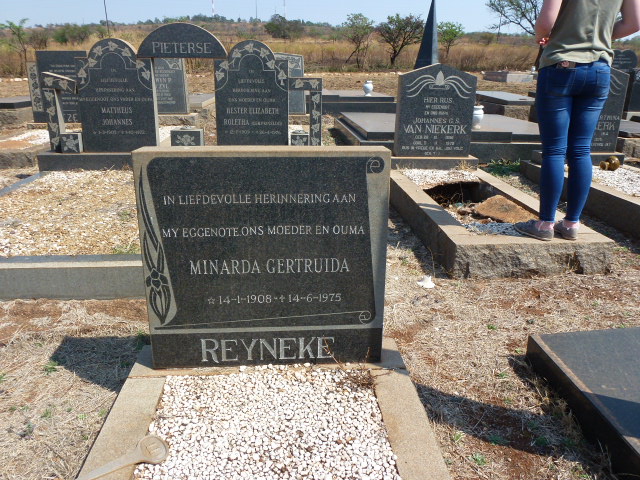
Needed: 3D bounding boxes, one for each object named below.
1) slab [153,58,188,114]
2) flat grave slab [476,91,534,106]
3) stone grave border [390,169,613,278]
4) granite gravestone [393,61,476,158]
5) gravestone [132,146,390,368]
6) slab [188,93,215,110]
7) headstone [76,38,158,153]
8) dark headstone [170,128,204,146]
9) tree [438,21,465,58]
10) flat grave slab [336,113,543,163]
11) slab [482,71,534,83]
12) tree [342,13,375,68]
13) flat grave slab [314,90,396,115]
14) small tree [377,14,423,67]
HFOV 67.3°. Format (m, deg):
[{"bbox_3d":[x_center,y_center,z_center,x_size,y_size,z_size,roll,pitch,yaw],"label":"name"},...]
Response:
[{"bbox_3d":[-2.391,-2.341,7.226,0.760,0.860,0.120,0,18,-2],"label":"slab"},{"bbox_3d":[3.906,-2.885,9.846,0.920,0.080,2.000,0,21,-2],"label":"flat grave slab"},{"bbox_3d":[1.149,-0.233,3.699,0.905,0.205,1.970,-1,21,-5],"label":"stone grave border"},{"bbox_3d":[1.052,-1.192,4.445,0.700,0.830,0.110,-1,18,-4],"label":"granite gravestone"},{"bbox_3d":[-0.175,0.068,1.561,0.760,0.700,0.120,-1,17,-3],"label":"gravestone"},{"bbox_3d":[-2.961,-2.924,10.450,1.150,0.300,2.195,-1,21,-4],"label":"slab"},{"bbox_3d":[-1.895,-1.320,4.453,0.700,0.996,0.115,-1,18,-4],"label":"headstone"},{"bbox_3d":[-1.271,-0.956,4.622,0.271,0.203,0.160,-1,21,-4],"label":"dark headstone"},{"bbox_3d":[11.919,-18.000,43.487,2.313,3.297,2.188,-1,21,-4],"label":"tree"},{"bbox_3d":[1.630,-1.511,6.846,2.494,0.355,2.306,-1,21,-4],"label":"flat grave slab"},{"bbox_3d":[7.710,-6.700,19.764,1.043,0.287,2.400,-1,21,-4],"label":"slab"},{"bbox_3d":[2.390,-12.351,30.008,2.000,3.100,2.000,0,19,-2],"label":"tree"},{"bbox_3d":[0.436,-3.113,10.868,2.150,0.360,2.150,-1,21,-3],"label":"flat grave slab"},{"bbox_3d":[6.359,-15.940,38.449,3.536,3.802,3.346,-1,21,-4],"label":"small tree"}]

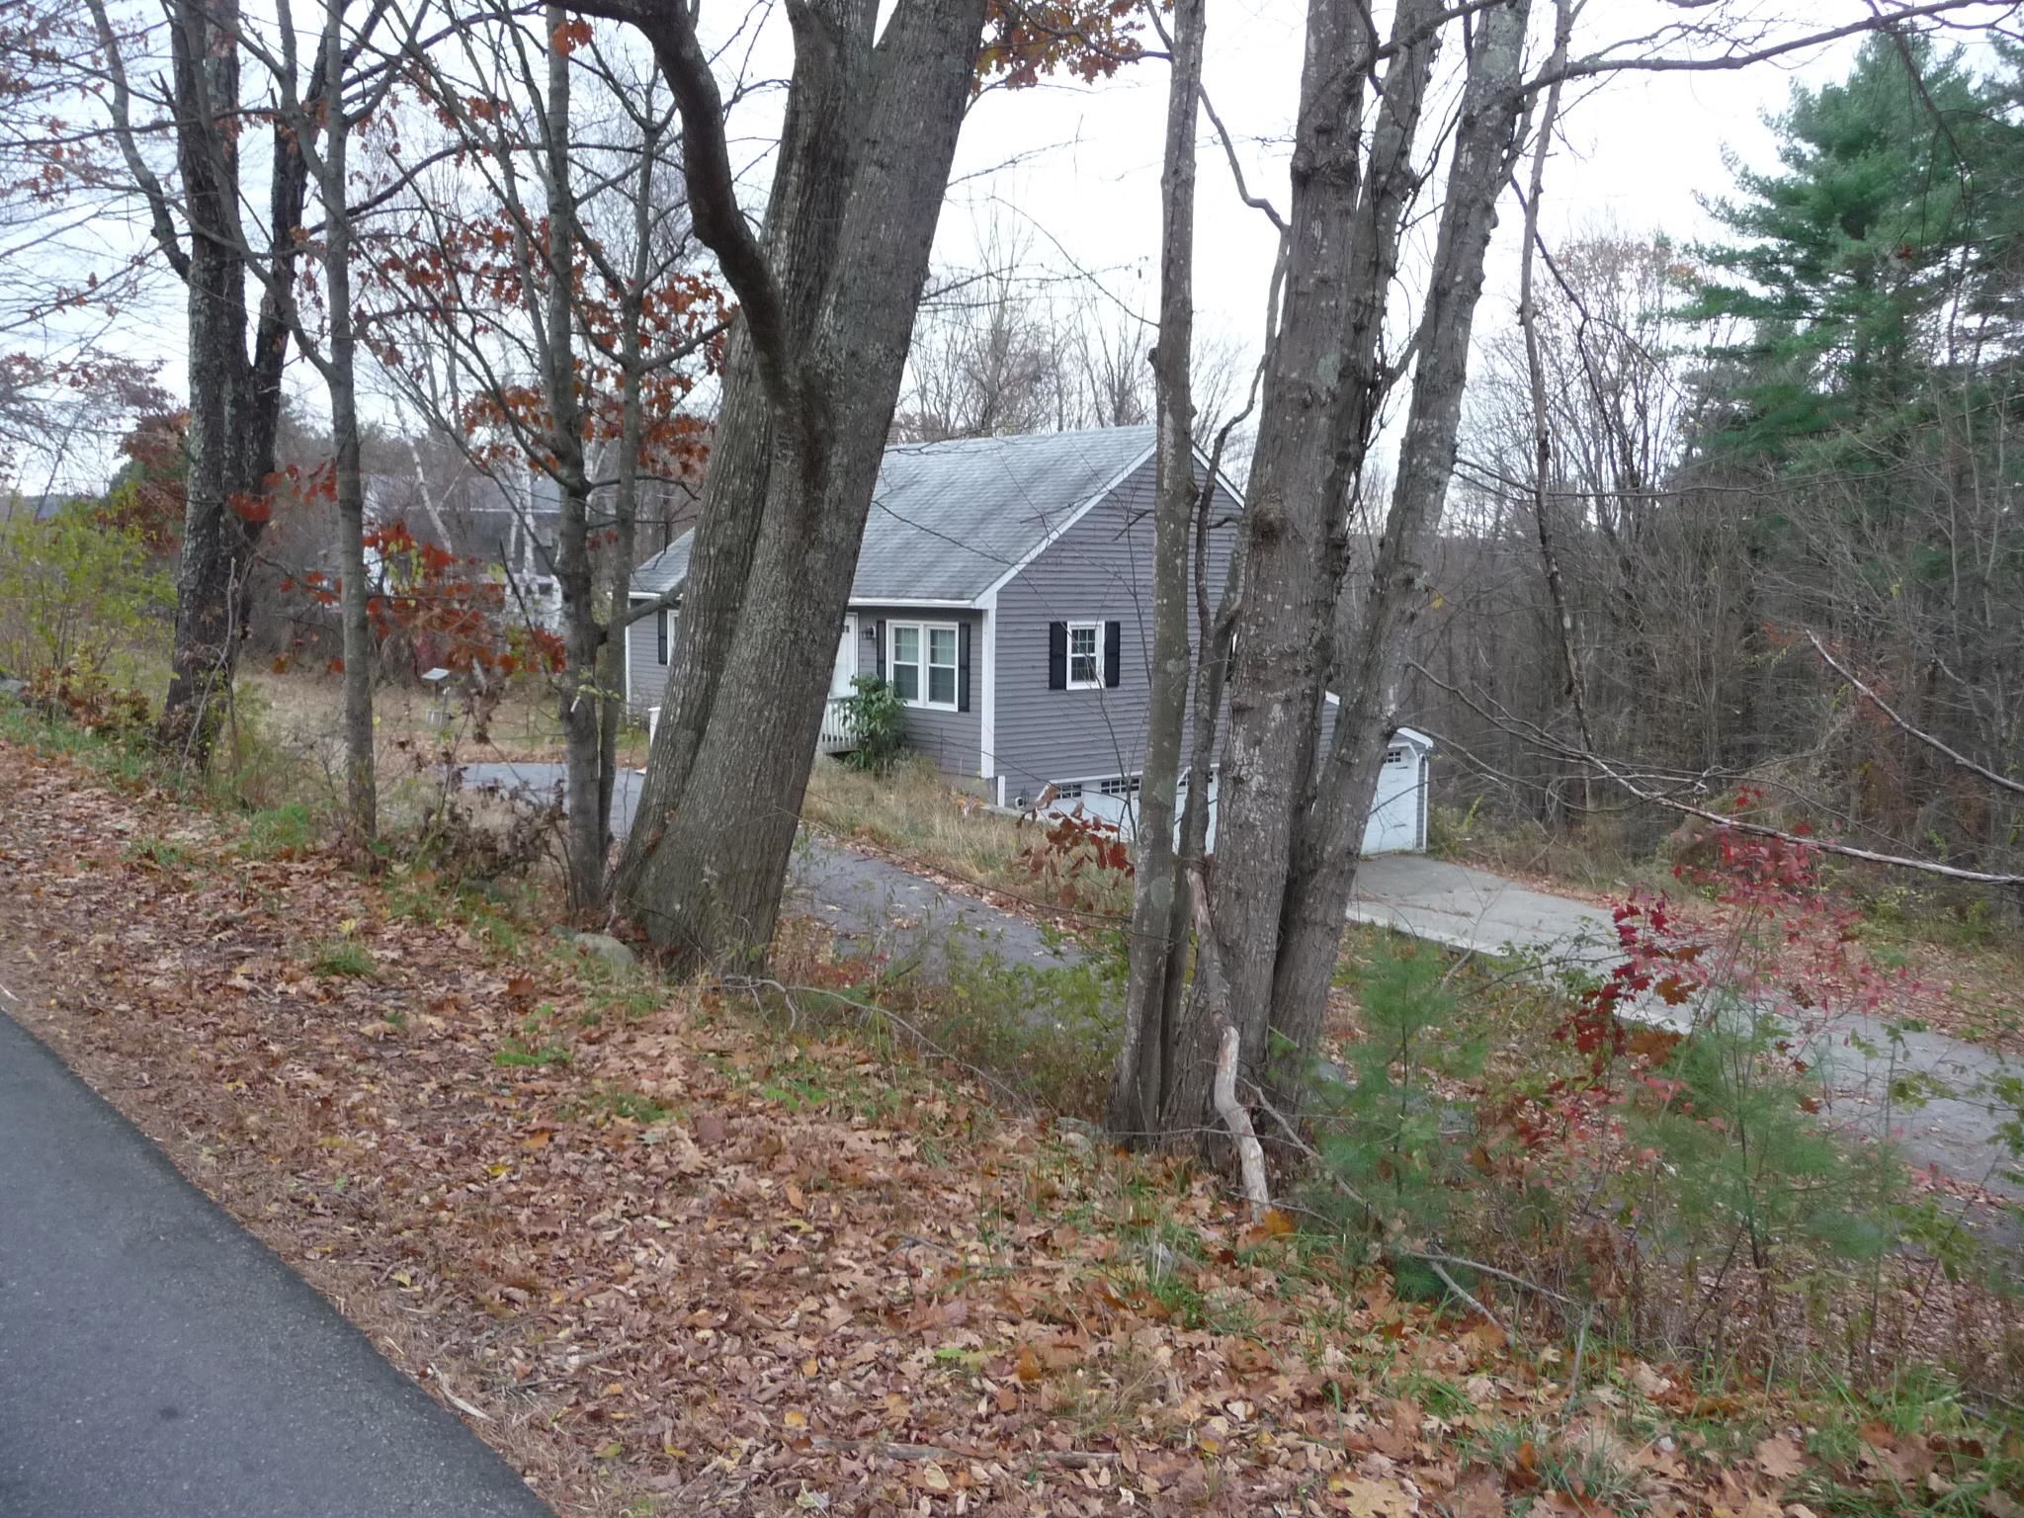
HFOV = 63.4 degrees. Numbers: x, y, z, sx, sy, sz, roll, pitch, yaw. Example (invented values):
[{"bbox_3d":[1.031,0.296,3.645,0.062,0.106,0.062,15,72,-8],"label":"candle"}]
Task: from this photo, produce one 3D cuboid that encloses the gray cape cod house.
[{"bbox_3d":[0.307,-2.233,33.527,12.828,8.154,11.264,-5,9,-43],"label":"gray cape cod house"}]

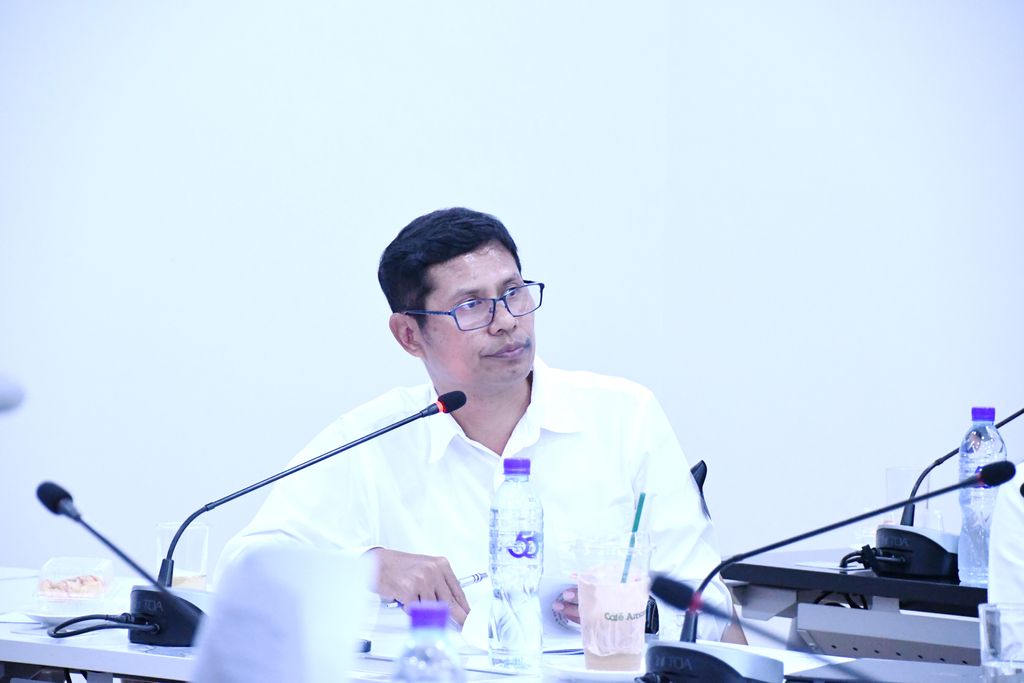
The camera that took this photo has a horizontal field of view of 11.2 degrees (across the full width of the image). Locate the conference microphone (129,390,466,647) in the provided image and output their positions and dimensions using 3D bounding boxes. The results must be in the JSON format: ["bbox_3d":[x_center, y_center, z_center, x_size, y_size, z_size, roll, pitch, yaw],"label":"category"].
[{"bbox_3d":[-0.244,0.210,6.305,0.496,0.295,0.140,-2,4,-37],"label":"conference microphone"}]

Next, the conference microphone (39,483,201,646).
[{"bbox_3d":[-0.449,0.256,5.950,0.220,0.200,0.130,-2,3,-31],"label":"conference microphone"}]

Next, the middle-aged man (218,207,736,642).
[{"bbox_3d":[-0.044,0.474,6.632,0.640,1.290,0.800,1,3,12],"label":"middle-aged man"}]

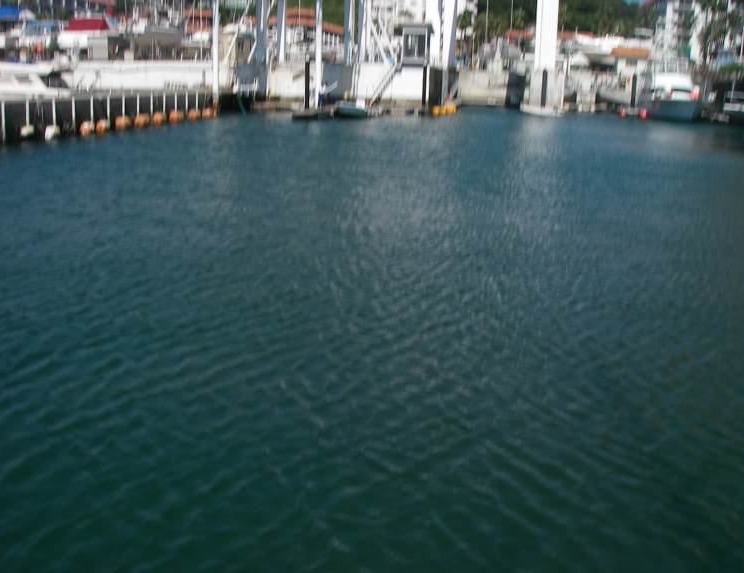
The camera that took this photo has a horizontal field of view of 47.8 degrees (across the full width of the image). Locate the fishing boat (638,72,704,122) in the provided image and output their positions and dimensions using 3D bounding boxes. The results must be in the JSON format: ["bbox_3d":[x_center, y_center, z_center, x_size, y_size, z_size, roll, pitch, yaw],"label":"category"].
[{"bbox_3d":[22.826,-14.482,64.027,3.600,3.650,9.500,8,15,23],"label":"fishing boat"}]

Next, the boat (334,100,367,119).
[{"bbox_3d":[-1.363,-11.754,55.758,2.400,1.050,1.150,13,18,38],"label":"boat"}]

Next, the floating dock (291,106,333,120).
[{"bbox_3d":[-4.047,-11.907,57.838,1.900,0.450,7.500,2,14,3],"label":"floating dock"}]

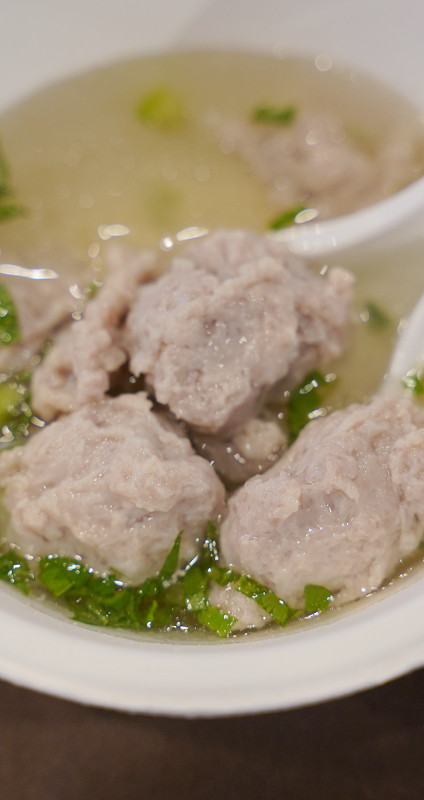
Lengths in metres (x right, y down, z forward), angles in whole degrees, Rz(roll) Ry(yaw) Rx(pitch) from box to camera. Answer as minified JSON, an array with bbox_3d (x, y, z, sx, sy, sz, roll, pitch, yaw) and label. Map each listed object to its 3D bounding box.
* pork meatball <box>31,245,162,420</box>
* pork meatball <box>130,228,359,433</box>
[{"bbox_3d":[-0.018,-0.011,0.398,0.022,0.023,0.030,29,69,14],"label":"pork meatball"},{"bbox_3d":[0.004,-0.010,0.385,0.035,0.029,0.032,-3,65,0],"label":"pork meatball"}]

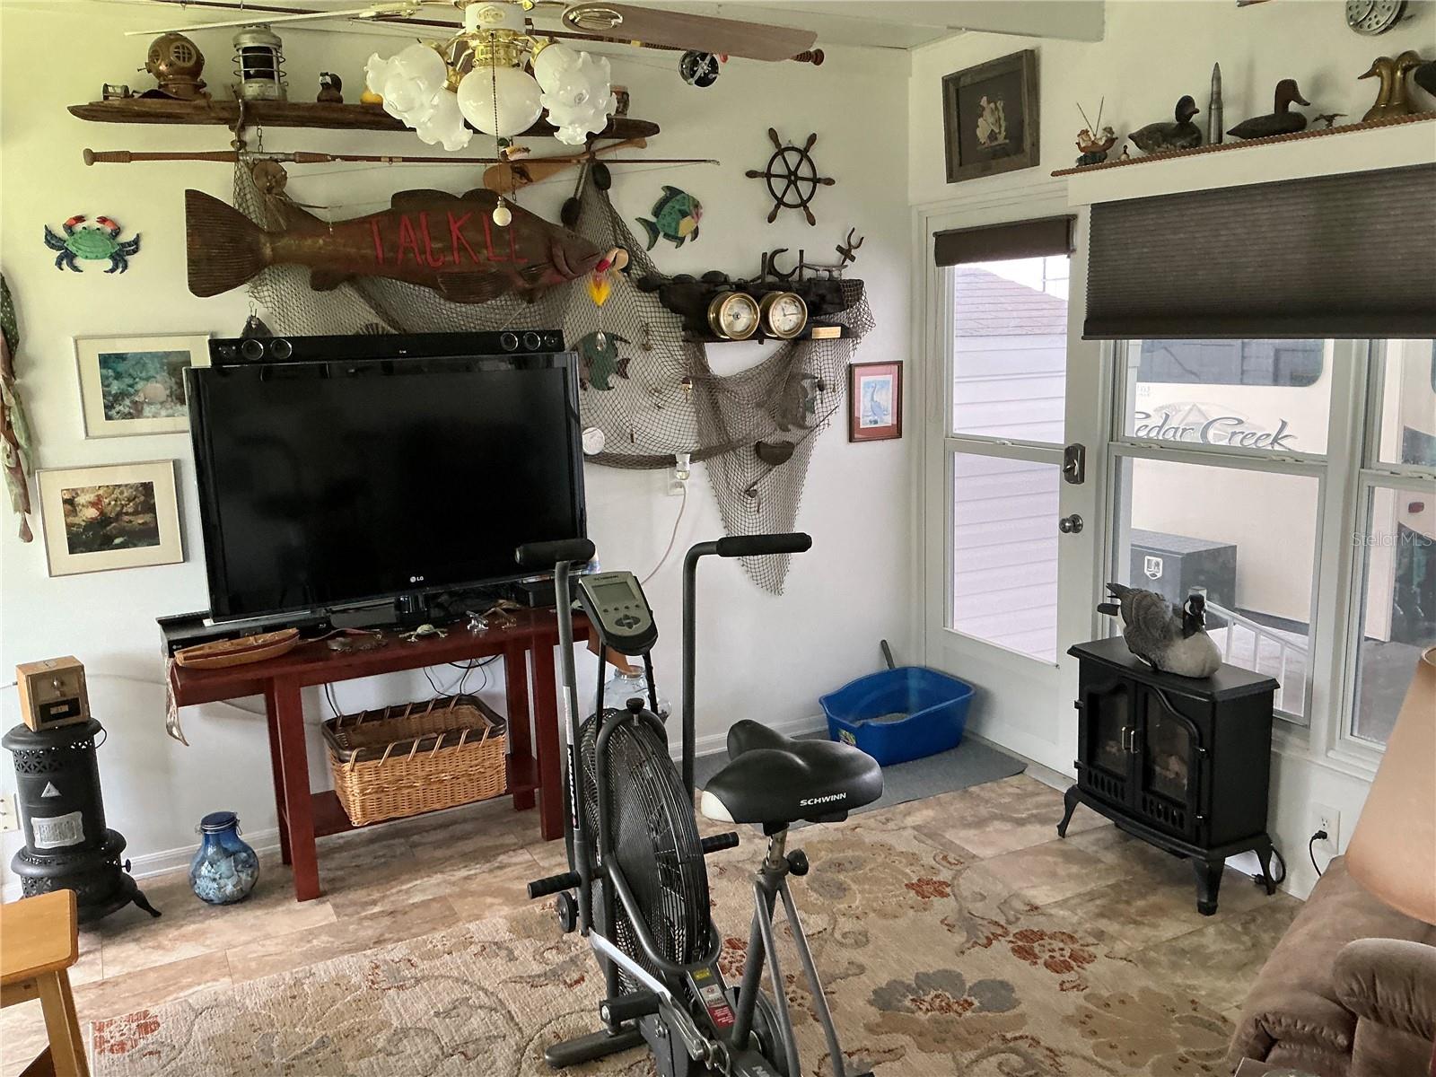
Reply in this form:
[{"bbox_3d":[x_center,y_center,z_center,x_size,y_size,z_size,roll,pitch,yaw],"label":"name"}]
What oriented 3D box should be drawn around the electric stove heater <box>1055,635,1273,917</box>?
[{"bbox_3d":[1.307,0.659,3.421,0.276,0.636,0.566,-7,12,-27],"label":"electric stove heater"}]

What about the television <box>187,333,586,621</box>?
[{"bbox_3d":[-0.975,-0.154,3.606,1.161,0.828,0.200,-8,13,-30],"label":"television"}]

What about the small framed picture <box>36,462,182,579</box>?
[{"bbox_3d":[-1.752,-0.060,3.365,0.349,0.306,0.020,-7,12,-28],"label":"small framed picture"}]

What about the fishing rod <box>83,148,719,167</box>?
[{"bbox_3d":[-0.848,-1.154,3.557,1.939,0.042,0.040,-9,13,-27],"label":"fishing rod"}]

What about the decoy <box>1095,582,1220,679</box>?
[{"bbox_3d":[1.264,0.239,3.333,0.200,0.208,0.460,-5,11,-16],"label":"decoy"}]

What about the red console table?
[{"bbox_3d":[-0.943,0.630,3.623,1.307,0.723,0.362,-7,12,-28],"label":"red console table"}]

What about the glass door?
[{"bbox_3d":[1.039,-0.187,4.209,0.050,1.965,0.887,-7,12,-27],"label":"glass door"}]

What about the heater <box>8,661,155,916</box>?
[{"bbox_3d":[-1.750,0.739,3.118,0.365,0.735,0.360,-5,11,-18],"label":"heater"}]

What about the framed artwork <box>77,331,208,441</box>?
[{"bbox_3d":[-1.645,-0.443,3.360,0.353,0.287,0.020,-7,12,-28],"label":"framed artwork"}]

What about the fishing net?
[{"bbox_3d":[-0.382,-0.452,3.969,2.239,1.542,0.140,-7,12,-27],"label":"fishing net"}]

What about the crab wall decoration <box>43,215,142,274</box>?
[{"bbox_3d":[-1.732,-0.816,3.225,0.243,0.164,0.035,-7,12,-27],"label":"crab wall decoration"}]

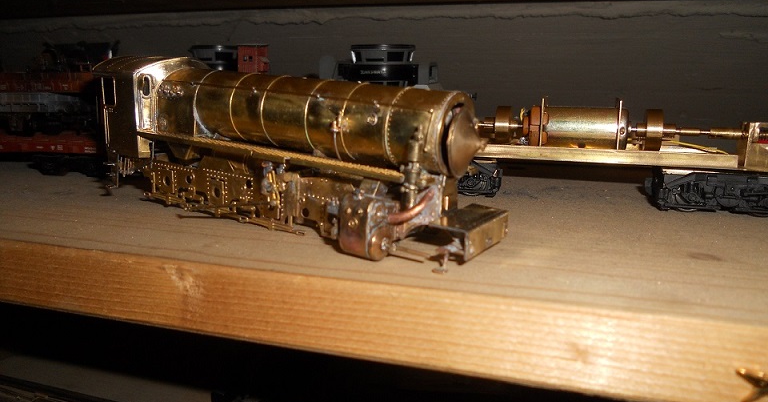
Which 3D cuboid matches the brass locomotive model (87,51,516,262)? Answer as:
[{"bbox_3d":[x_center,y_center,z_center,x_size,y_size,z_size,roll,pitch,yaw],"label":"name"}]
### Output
[{"bbox_3d":[-0.032,-0.019,0.191,0.145,0.048,0.035,11,17,31],"label":"brass locomotive model"}]

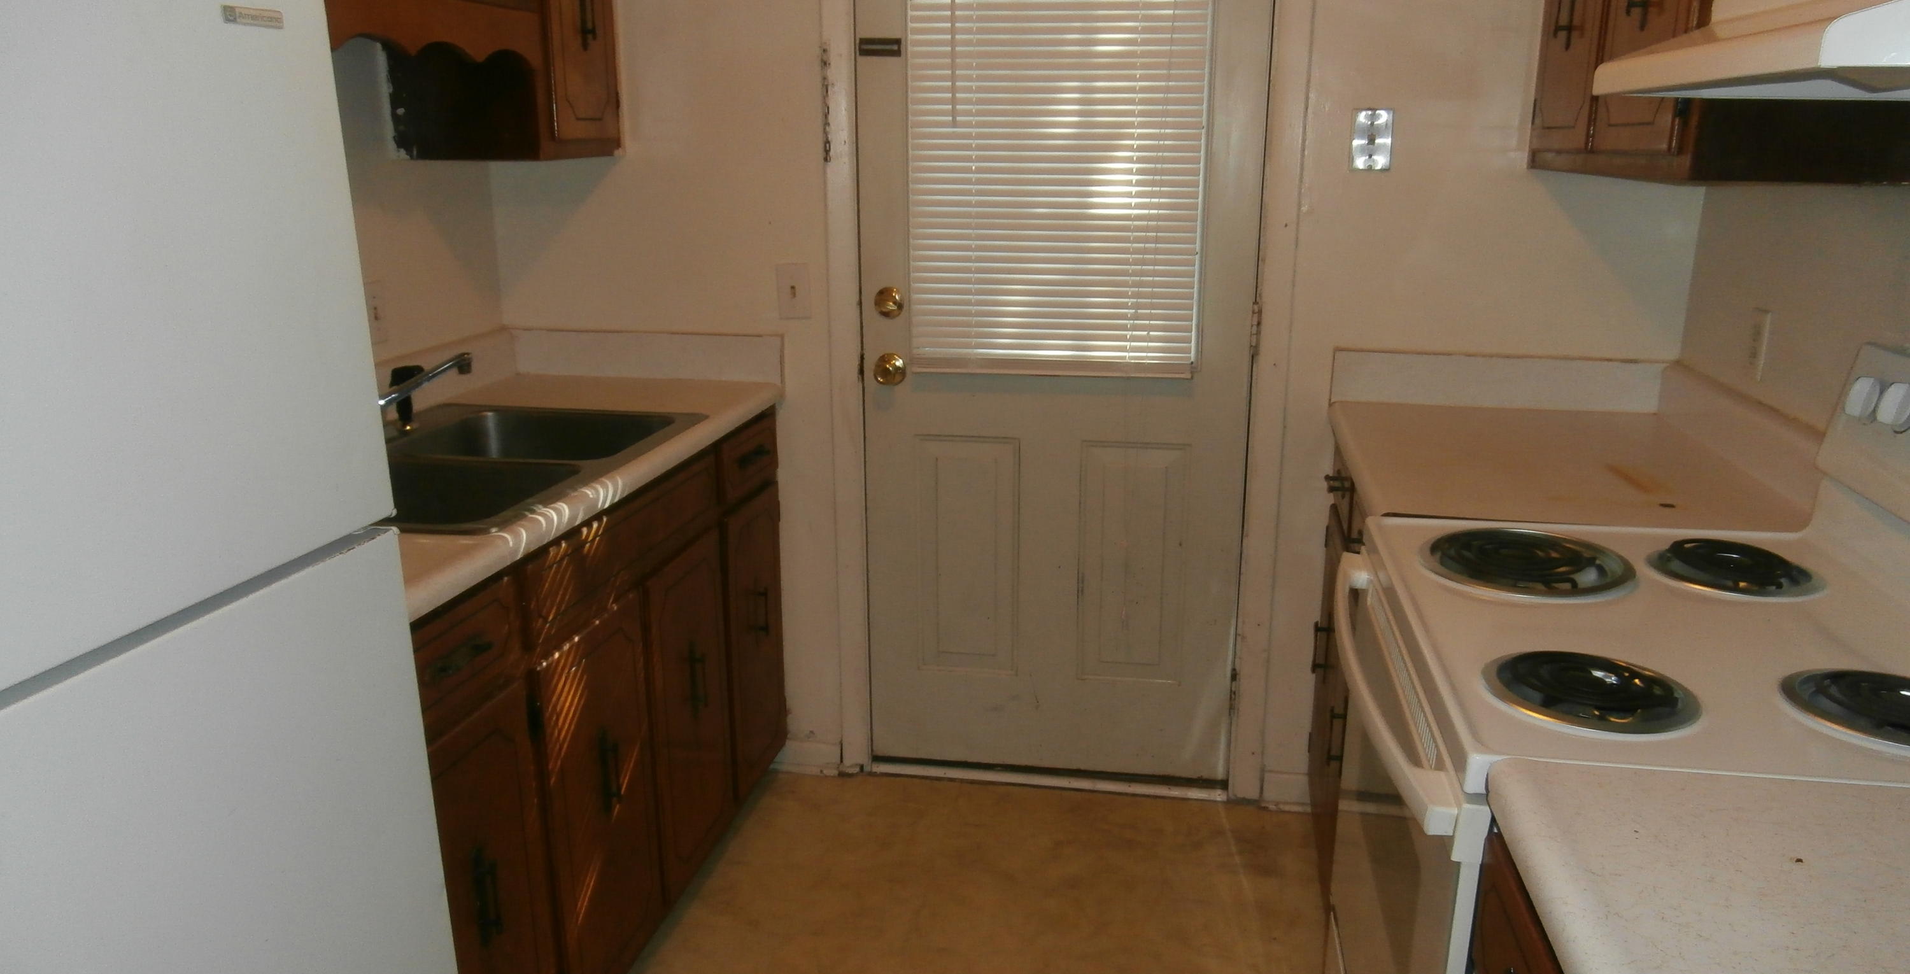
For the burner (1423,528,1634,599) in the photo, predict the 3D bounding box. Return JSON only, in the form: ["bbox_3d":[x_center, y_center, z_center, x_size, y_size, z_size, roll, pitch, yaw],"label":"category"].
[{"bbox_3d":[0.719,0.092,1.665,0.250,0.033,0.250,3,15,10],"label":"burner"}]

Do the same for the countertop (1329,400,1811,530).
[{"bbox_3d":[0.992,-0.032,2.223,0.638,0.041,0.840,3,15,10],"label":"countertop"}]

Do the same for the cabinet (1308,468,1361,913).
[{"bbox_3d":[0.999,0.395,2.337,0.625,0.843,0.840,3,15,10],"label":"cabinet"}]

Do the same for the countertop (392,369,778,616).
[{"bbox_3d":[-0.825,-0.021,2.204,0.633,0.041,1.520,3,15,10],"label":"countertop"}]

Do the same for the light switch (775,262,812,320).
[{"bbox_3d":[-0.342,-0.413,2.804,0.070,0.114,0.012,3,15,10],"label":"light switch"}]

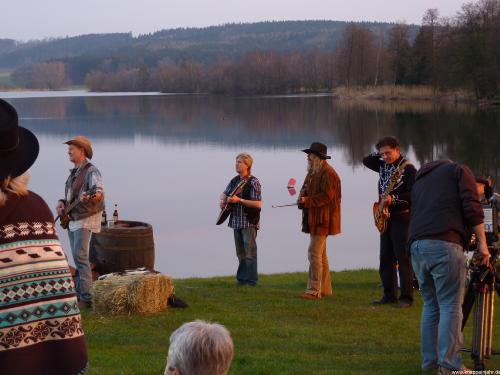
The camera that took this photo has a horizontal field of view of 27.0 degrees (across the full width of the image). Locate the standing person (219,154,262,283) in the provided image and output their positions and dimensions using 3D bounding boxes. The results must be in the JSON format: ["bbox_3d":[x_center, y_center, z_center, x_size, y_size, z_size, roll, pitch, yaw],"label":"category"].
[{"bbox_3d":[-0.100,0.430,13.850,0.420,1.780,0.540,-4,7,-38],"label":"standing person"}]

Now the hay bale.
[{"bbox_3d":[-1.238,1.128,11.050,0.460,0.360,0.860,0,2,29],"label":"hay bale"}]

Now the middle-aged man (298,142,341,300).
[{"bbox_3d":[0.835,0.405,12.400,0.520,1.870,0.560,-1,6,-9],"label":"middle-aged man"}]

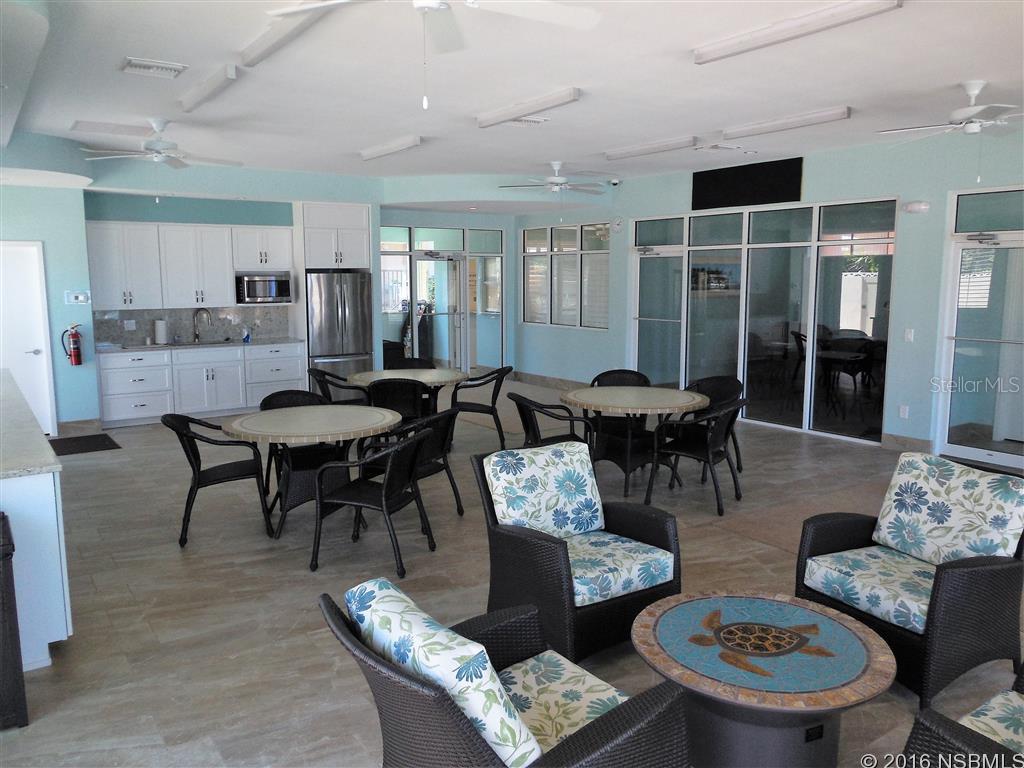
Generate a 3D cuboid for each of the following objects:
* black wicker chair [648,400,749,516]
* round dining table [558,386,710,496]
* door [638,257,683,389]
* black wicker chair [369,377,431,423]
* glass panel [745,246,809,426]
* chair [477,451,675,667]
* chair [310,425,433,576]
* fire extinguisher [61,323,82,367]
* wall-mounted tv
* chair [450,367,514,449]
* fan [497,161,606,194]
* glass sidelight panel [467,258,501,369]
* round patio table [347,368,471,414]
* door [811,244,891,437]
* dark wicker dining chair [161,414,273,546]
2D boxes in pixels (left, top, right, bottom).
[{"bbox_3d":[1.461,0.496,5.715,0.660,0.840,0.600,5,10,32],"label":"black wicker chair"},{"bbox_3d":[1.017,0.480,6.175,1.220,0.744,1.220,0,8,0],"label":"round dining table"},{"bbox_3d":[1.984,-0.735,10.063,0.060,2.050,0.820,-6,10,-37],"label":"door"},{"bbox_3d":[-1.000,0.329,6.920,0.570,0.830,0.630,0,8,-3],"label":"black wicker chair"},{"bbox_3d":[3.084,-0.542,8.658,0.050,2.060,0.835,-6,10,-36],"label":"glass panel"},{"bbox_3d":[0.319,0.767,3.757,0.680,0.830,0.850,-5,9,-33],"label":"chair"},{"bbox_3d":[-0.820,0.666,4.486,0.610,0.830,0.570,2,8,14],"label":"chair"},{"bbox_3d":[-4.857,-0.436,8.163,0.230,0.490,0.160,-5,9,-30],"label":"fire extinguisher"},{"bbox_3d":[2.744,-2.367,8.829,0.060,0.480,1.513,-6,10,-37],"label":"wall-mounted tv"},{"bbox_3d":[-0.315,0.230,7.634,0.620,0.830,0.570,0,8,0],"label":"chair"},{"bbox_3d":[0.505,-2.403,8.604,1.290,0.360,1.290,0,8,0],"label":"fan"},{"bbox_3d":[-0.441,-1.100,12.241,0.730,2.050,0.060,-6,11,-36],"label":"glass sidelight panel"},{"bbox_3d":[-1.023,0.301,7.479,1.220,0.744,1.220,0,8,0],"label":"round patio table"},{"bbox_3d":[3.639,-0.444,7.981,0.060,2.070,0.820,-6,10,-37],"label":"door"},{"bbox_3d":[-2.024,0.594,5.095,0.660,0.840,0.600,-3,9,-21],"label":"dark wicker dining chair"}]

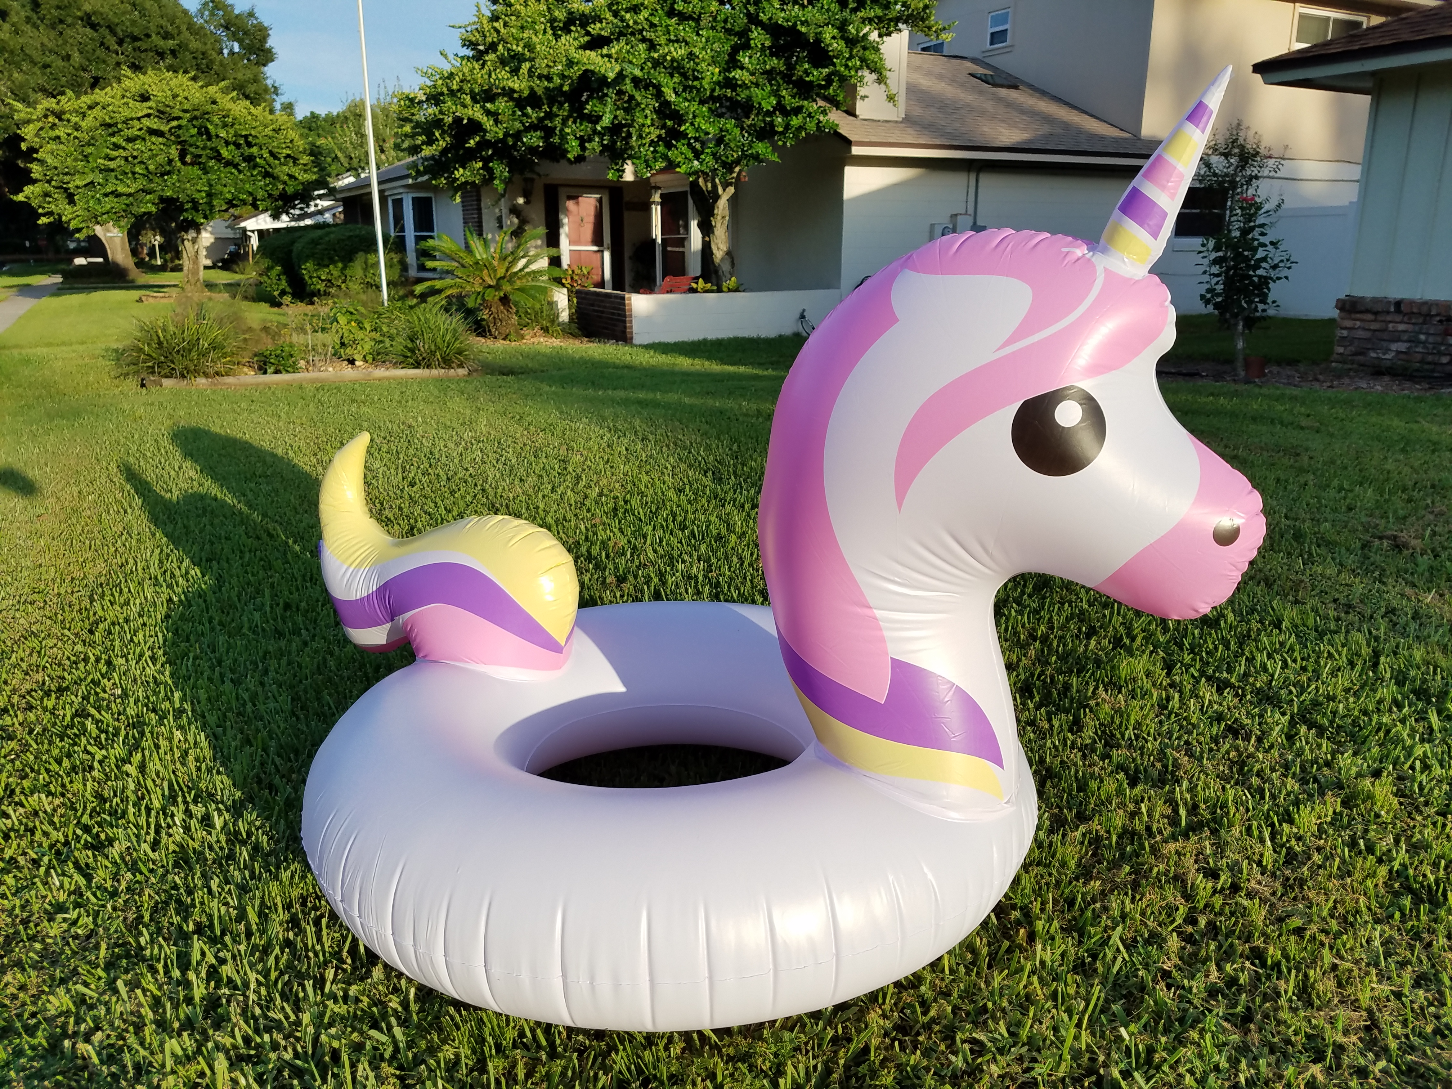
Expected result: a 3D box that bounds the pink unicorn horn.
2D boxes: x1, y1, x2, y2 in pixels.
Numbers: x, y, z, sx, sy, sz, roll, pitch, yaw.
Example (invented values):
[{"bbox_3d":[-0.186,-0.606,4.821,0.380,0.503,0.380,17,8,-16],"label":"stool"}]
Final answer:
[{"bbox_3d":[0.548,-0.457,1.334,0.075,0.268,0.075,33,28,20],"label":"pink unicorn horn"}]

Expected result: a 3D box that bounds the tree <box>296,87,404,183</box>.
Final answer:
[{"bbox_3d":[-13.618,-13.125,39.956,3.751,6.780,4.300,-5,16,-17],"label":"tree"}]

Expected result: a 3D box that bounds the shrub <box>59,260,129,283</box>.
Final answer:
[{"bbox_3d":[-17.396,-7.524,30.080,1.664,0.607,1.700,-8,17,-28],"label":"shrub"}]

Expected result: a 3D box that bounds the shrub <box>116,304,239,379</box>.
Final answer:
[{"bbox_3d":[-4.539,-1.696,9.021,0.908,0.582,0.950,-7,17,-25],"label":"shrub"}]

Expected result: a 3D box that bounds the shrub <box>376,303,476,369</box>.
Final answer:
[{"bbox_3d":[-2.610,-1.832,9.502,0.849,0.543,0.850,-4,16,-15],"label":"shrub"}]

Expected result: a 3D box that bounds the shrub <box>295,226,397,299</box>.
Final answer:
[{"bbox_3d":[-6.839,-5.022,19.671,1.744,1.377,1.800,-5,16,-18],"label":"shrub"}]

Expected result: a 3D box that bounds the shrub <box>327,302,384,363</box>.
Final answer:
[{"bbox_3d":[-3.313,-1.911,9.740,0.471,0.511,0.500,-5,16,-18],"label":"shrub"}]

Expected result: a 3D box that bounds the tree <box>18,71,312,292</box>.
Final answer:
[{"bbox_3d":[-12.722,-8.166,24.724,5.979,4.766,6.000,-7,17,-25],"label":"tree"}]

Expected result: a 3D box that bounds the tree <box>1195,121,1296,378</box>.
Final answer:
[{"bbox_3d":[3.771,-2.115,7.923,0.666,1.806,0.700,7,17,24],"label":"tree"}]

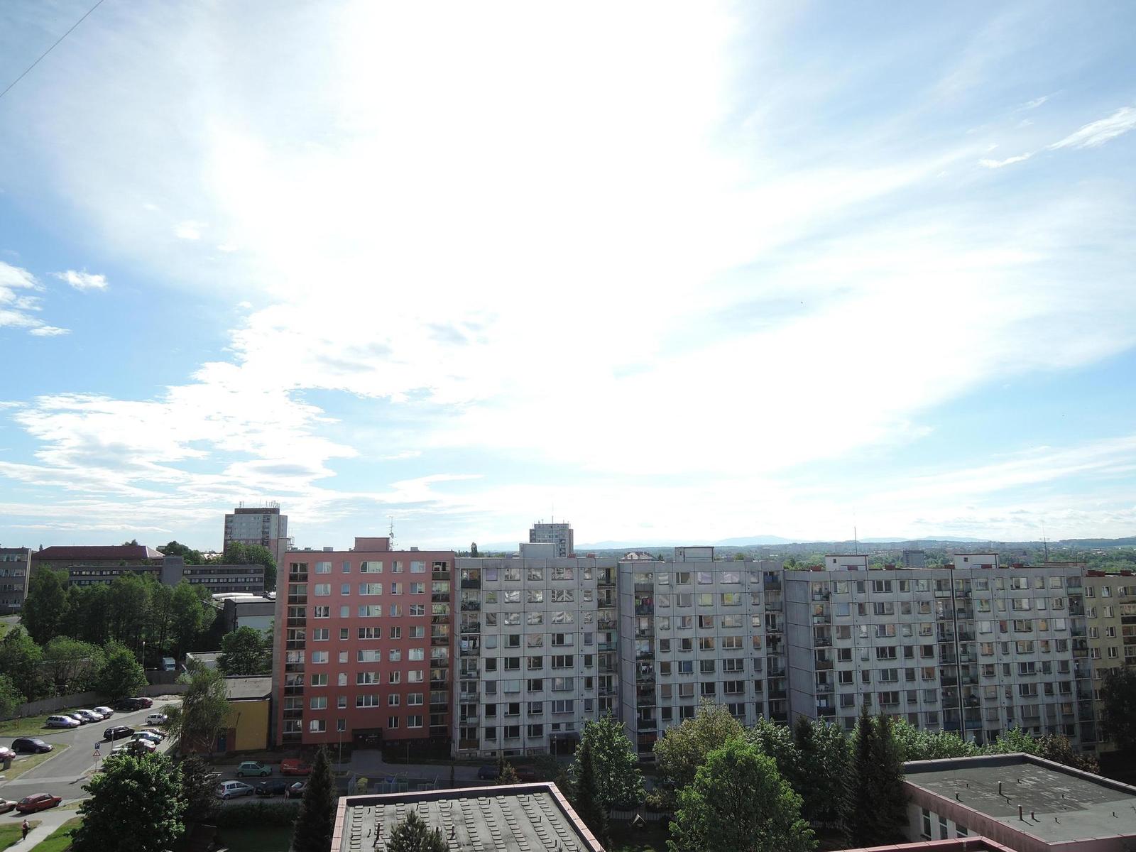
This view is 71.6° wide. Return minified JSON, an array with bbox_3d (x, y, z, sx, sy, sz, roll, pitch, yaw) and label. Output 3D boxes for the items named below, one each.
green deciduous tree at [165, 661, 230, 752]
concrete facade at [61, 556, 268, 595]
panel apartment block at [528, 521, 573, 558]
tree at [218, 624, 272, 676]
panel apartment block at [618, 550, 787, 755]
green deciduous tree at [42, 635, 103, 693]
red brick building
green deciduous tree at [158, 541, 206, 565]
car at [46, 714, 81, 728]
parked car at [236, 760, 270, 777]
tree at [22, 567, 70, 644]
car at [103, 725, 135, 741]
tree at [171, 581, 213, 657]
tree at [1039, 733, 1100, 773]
[{"bbox_3d":[-47.310,36.200,99.790,7.600,11.200,7.400,4,-9,-24],"label":"green deciduous tree"},{"bbox_3d":[-156.980,59.980,314.740,72.800,14.800,12.000,1,-9,-7],"label":"concrete facade"},{"bbox_3d":[-10.650,86.340,525.000,27.500,41.000,22.000,0,-9,-3],"label":"panel apartment block"},{"bbox_3d":[-52.410,38.440,128.380,8.400,11.620,8.200,3,-9,-21],"label":"tree"},{"bbox_3d":[17.620,30.140,107.960,21.500,26.520,11.500,2,-9,-13],"label":"panel apartment block"},{"bbox_3d":[-85.820,41.940,135.830,9.200,11.200,8.800,5,-10,-31],"label":"green deciduous tree"},{"bbox_3d":[-26.950,28.930,107.140,21.500,27.010,11.500,2,-9,-13],"label":"red brick building"},{"bbox_3d":[-168.900,59.690,345.000,17.000,18.480,17.000,4,-10,-25],"label":"green deciduous tree"},{"bbox_3d":[-75.220,44.130,117.620,4.400,1.470,1.740,0,-8,-2],"label":"car"},{"bbox_3d":[-35.240,38.550,88.700,3.750,1.440,1.640,0,-9,-5],"label":"parked car"},{"bbox_3d":[-104.590,36.570,158.000,8.000,16.150,8.000,5,-11,-32],"label":"tree"},{"bbox_3d":[-61.630,41.780,107.950,1.680,1.480,4.000,-6,-10,33],"label":"car"},{"bbox_3d":[-76.830,39.540,161.000,7.400,15.580,7.400,4,-10,-25],"label":"tree"},{"bbox_3d":[64.150,42.230,100.410,6.800,5.800,6.000,-5,-10,31],"label":"tree"}]

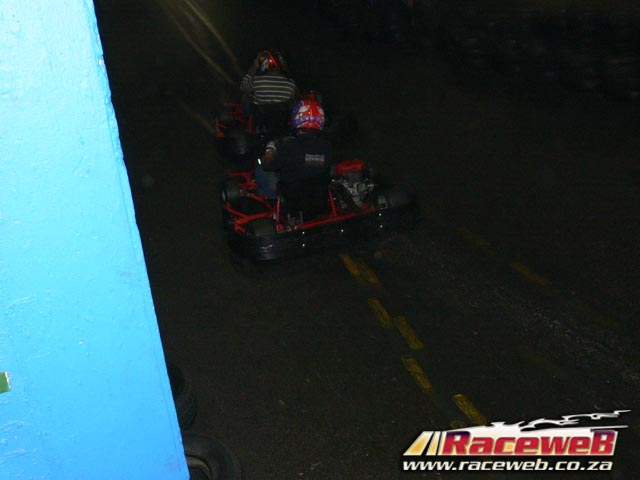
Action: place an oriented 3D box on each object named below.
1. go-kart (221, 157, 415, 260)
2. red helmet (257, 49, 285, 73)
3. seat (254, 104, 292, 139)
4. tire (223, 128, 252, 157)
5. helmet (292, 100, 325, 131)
[{"bbox_3d":[-0.135,-0.539,6.888,1.400,0.600,1.820,-14,28,-17],"label":"go-kart"},{"bbox_3d":[-0.474,-1.713,7.963,0.250,0.260,0.310,-10,27,-10],"label":"red helmet"},{"bbox_3d":[-0.488,-1.228,8.352,0.400,0.480,0.500,-10,27,-10],"label":"seat"},{"bbox_3d":[-0.797,-0.918,8.122,0.190,0.280,0.280,-10,27,-10],"label":"tire"},{"bbox_3d":[-0.087,-0.911,6.063,0.250,0.260,0.310,-14,28,-17],"label":"helmet"}]

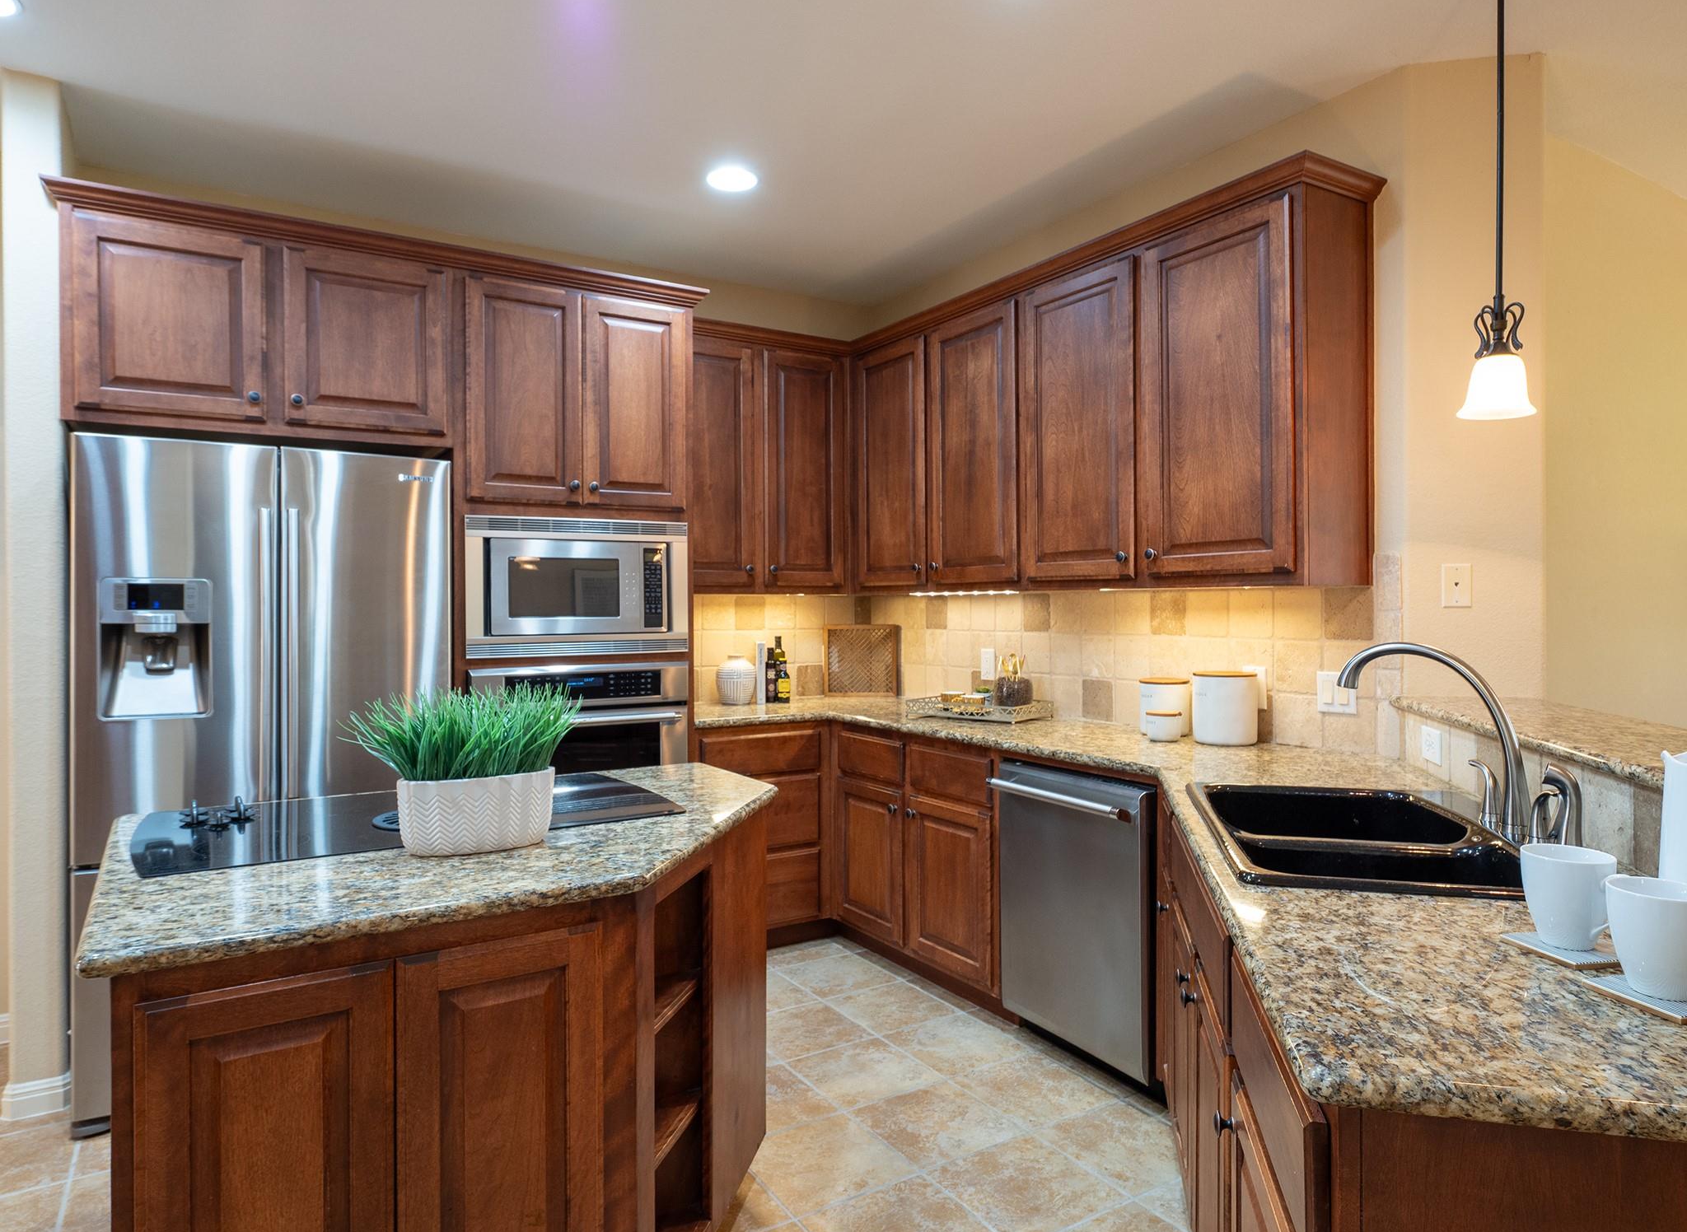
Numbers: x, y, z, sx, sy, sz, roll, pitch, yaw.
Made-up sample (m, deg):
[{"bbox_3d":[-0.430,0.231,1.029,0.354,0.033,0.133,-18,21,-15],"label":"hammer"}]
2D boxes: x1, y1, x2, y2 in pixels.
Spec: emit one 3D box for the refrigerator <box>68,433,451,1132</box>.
[{"bbox_3d":[-1.731,0.426,2.983,0.898,1.775,0.820,0,0,-31],"label":"refrigerator"}]

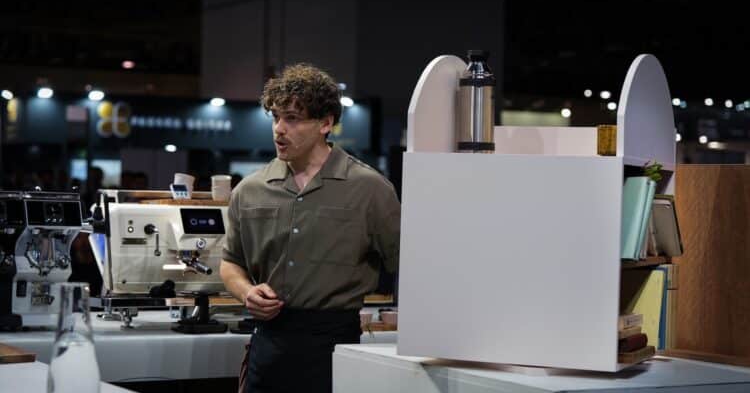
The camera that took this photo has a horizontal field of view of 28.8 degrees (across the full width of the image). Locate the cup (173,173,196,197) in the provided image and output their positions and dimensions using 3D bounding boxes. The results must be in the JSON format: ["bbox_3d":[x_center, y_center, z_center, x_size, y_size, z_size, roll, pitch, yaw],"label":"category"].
[{"bbox_3d":[-0.705,-0.040,5.400,0.077,0.092,0.077,5,-1,0],"label":"cup"}]

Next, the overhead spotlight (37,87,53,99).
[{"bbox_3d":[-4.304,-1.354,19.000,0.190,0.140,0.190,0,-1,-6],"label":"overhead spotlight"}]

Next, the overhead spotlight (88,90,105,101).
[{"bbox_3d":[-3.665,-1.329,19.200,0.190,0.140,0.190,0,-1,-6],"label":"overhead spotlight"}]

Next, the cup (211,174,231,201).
[{"bbox_3d":[-0.570,-0.030,5.400,0.076,0.094,0.076,0,-1,0],"label":"cup"}]

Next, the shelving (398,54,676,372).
[{"bbox_3d":[0.470,0.024,4.110,0.600,0.835,0.635,1,0,22],"label":"shelving"}]

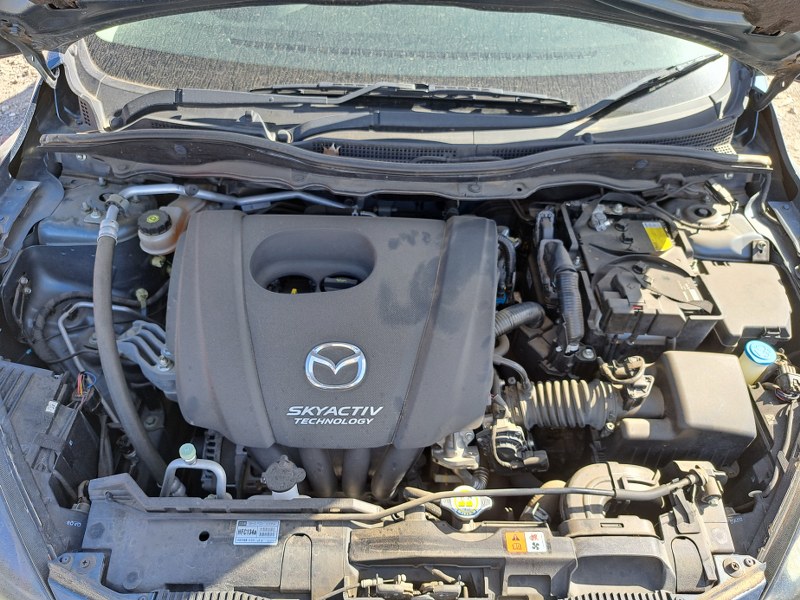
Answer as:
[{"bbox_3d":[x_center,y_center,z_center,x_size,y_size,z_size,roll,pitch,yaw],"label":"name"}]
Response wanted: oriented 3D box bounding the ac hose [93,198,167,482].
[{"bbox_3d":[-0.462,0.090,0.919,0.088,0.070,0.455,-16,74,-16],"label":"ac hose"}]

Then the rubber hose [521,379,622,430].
[{"bbox_3d":[0.275,0.169,0.895,0.170,0.078,0.078,1,46,-1],"label":"rubber hose"}]

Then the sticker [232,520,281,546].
[{"bbox_3d":[-0.189,0.307,0.730,0.058,0.002,0.033,1,61,-1],"label":"sticker"}]

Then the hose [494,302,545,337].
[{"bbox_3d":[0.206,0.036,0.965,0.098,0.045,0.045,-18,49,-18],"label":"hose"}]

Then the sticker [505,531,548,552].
[{"bbox_3d":[0.164,0.314,0.720,0.053,0.002,0.028,1,61,-1],"label":"sticker"}]

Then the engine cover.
[{"bbox_3d":[-0.108,0.041,0.900,0.505,0.115,0.400,1,64,-1],"label":"engine cover"}]

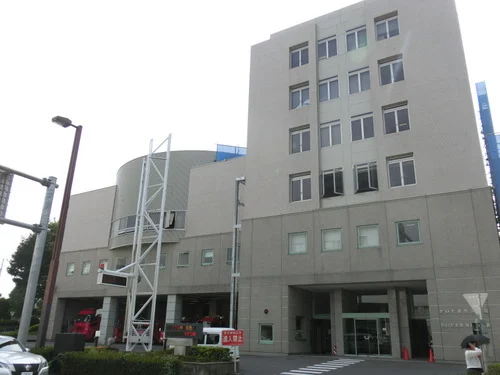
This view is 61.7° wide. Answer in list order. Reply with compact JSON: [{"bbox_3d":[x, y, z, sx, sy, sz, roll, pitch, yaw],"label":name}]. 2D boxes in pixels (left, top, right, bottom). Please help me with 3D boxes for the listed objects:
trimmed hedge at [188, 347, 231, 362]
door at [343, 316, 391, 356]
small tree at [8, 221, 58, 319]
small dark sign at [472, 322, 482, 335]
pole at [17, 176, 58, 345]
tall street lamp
[{"bbox_3d":[-1.624,6.698,16.800,1.800,0.620,1.000,1,-19,0],"label":"trimmed hedge"},{"bbox_3d":[7.692,9.888,27.690,3.109,2.379,0.150,-10,-22,29],"label":"door"},{"bbox_3d":[-16.231,7.139,31.497,3.500,9.472,3.500,11,-21,-25],"label":"small tree"},{"bbox_3d":[7.386,4.578,13.600,0.289,0.370,0.080,-10,-23,29],"label":"small dark sign"},{"bbox_3d":[-7.867,3.009,15.360,0.340,7.211,0.340,-10,-22,29],"label":"pole"},{"bbox_3d":[-7.743,1.838,15.901,0.400,9.874,1.500,-10,-22,29],"label":"tall street lamp"}]

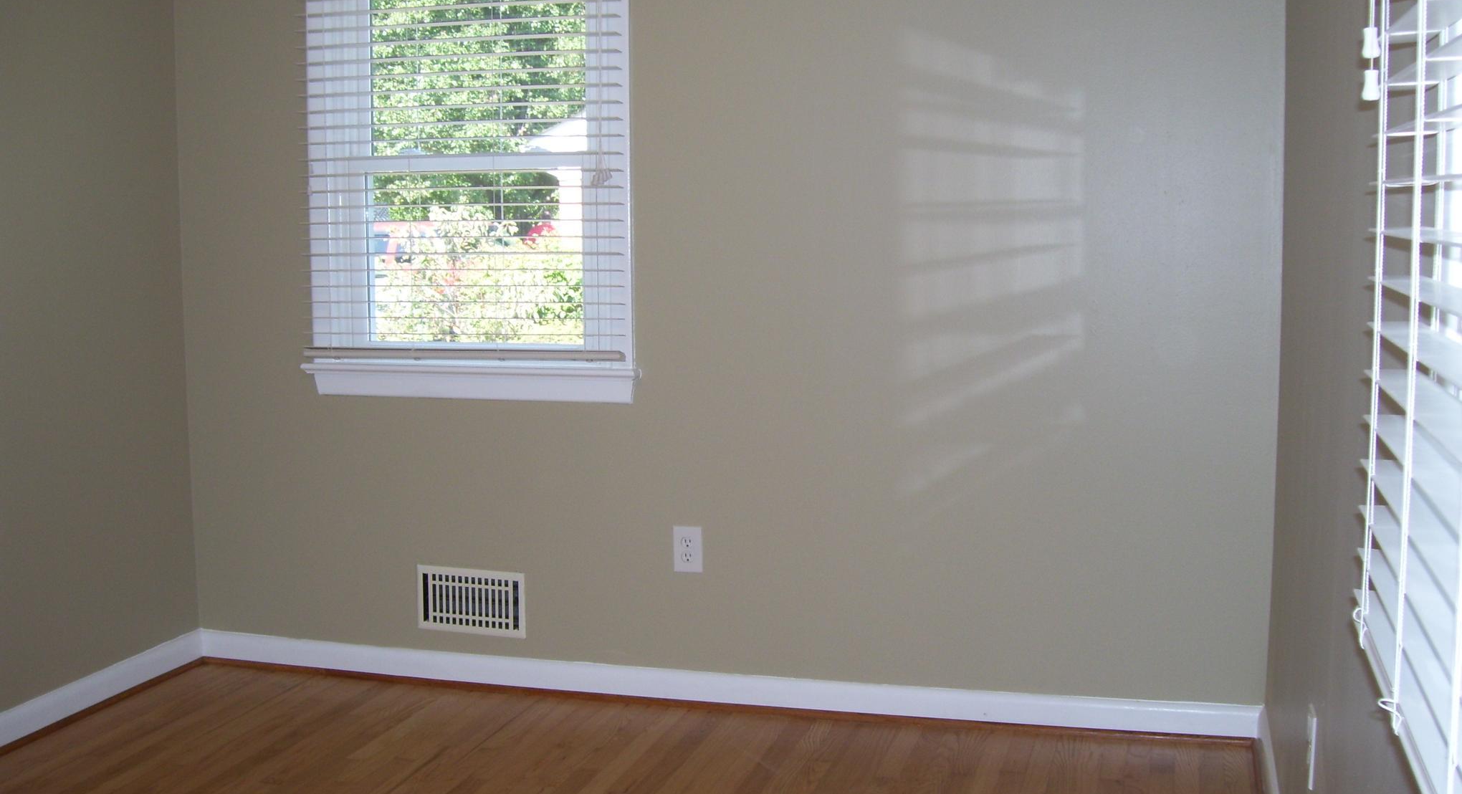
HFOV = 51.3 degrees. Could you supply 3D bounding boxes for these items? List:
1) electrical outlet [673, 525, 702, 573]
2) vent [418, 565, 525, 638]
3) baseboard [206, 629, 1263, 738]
[{"bbox_3d":[-0.113,0.402,4.003,0.079,0.125,0.009,1,6,16],"label":"electrical outlet"},{"bbox_3d":[-0.718,0.566,4.197,0.327,0.183,0.012,1,6,16],"label":"vent"},{"bbox_3d":[-0.136,0.751,4.044,2.932,0.087,0.017,1,6,16],"label":"baseboard"}]

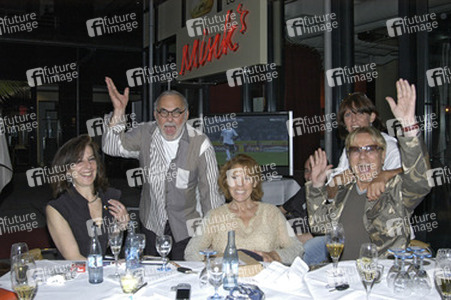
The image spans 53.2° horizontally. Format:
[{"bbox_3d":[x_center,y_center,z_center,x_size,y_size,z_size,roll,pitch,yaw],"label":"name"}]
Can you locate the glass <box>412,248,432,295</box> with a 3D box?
[{"bbox_3d":[0.684,0.431,1.560,0.067,0.140,0.067,0,1,0],"label":"glass"}]

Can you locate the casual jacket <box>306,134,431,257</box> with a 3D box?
[{"bbox_3d":[0.682,0.241,2.150,0.600,0.630,0.420,0,2,14],"label":"casual jacket"}]

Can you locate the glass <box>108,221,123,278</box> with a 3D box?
[{"bbox_3d":[-0.438,0.397,1.798,0.062,0.213,0.062,0,1,0],"label":"glass"}]

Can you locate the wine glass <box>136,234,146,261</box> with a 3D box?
[{"bbox_3d":[-0.365,0.429,1.899,0.066,0.143,0.066,0,1,0],"label":"wine glass"}]

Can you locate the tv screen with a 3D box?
[{"bbox_3d":[0.192,-0.061,5.000,1.120,0.700,0.130,0,2,10],"label":"tv screen"}]

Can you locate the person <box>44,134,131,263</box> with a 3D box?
[{"bbox_3d":[-0.640,0.587,2.090,0.500,1.300,0.720,-1,1,-25],"label":"person"}]

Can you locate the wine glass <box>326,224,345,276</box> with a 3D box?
[{"bbox_3d":[0.439,0.393,1.800,0.074,0.200,0.074,0,2,0],"label":"wine glass"}]

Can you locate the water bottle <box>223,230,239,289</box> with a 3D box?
[{"bbox_3d":[0.019,0.395,1.620,0.056,0.207,0.056,0,2,0],"label":"water bottle"}]

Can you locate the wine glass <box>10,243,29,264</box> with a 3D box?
[{"bbox_3d":[-0.683,0.412,1.502,0.062,0.195,0.062,-1,1,0],"label":"wine glass"}]

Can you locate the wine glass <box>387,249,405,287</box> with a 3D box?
[{"bbox_3d":[0.611,0.426,1.610,0.071,0.137,0.071,-1,1,0],"label":"wine glass"}]

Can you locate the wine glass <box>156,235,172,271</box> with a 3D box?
[{"bbox_3d":[-0.249,0.418,1.840,0.067,0.141,0.067,0,2,0],"label":"wine glass"}]

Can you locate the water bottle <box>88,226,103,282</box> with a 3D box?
[{"bbox_3d":[-0.495,0.399,1.724,0.057,0.212,0.057,0,1,0],"label":"water bottle"}]

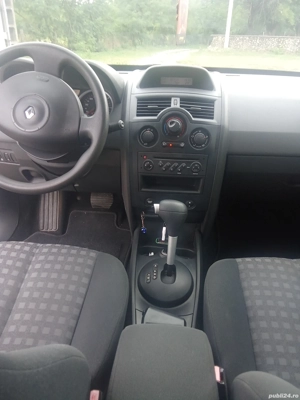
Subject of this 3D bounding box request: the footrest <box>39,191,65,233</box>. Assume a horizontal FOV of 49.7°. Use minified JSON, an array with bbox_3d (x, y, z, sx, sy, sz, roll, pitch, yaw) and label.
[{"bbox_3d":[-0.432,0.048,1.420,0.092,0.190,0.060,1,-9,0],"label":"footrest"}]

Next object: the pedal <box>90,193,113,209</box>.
[{"bbox_3d":[-0.207,0.002,1.380,0.095,0.067,0.030,1,-1,0],"label":"pedal"}]

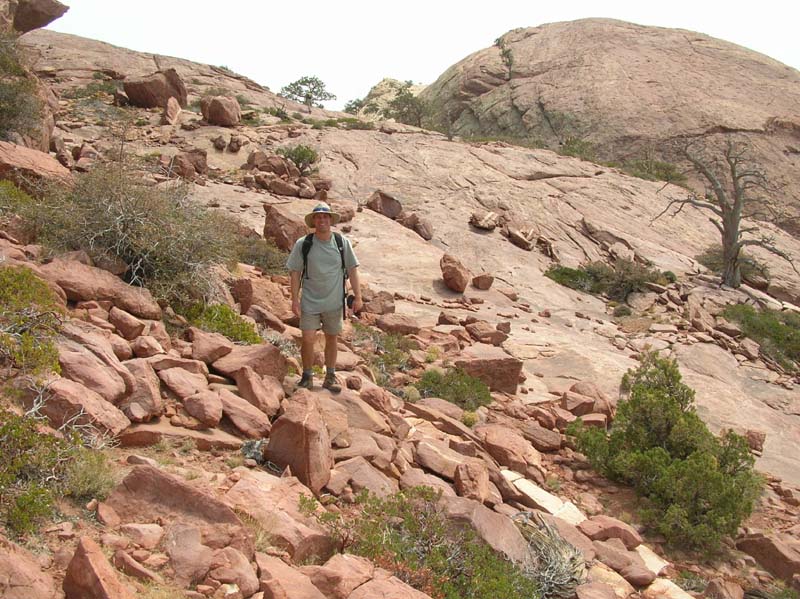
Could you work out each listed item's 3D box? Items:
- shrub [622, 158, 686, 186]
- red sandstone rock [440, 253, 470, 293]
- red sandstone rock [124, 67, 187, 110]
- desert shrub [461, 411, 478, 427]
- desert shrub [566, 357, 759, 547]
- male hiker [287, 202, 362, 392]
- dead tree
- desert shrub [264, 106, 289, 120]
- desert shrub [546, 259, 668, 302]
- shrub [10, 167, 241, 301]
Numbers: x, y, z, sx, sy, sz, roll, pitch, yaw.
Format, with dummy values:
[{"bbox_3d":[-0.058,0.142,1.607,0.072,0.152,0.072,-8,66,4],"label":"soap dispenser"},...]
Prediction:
[{"bbox_3d":[12.543,-6.284,40.000,3.266,1.455,2.286,1,2,17],"label":"shrub"},{"bbox_3d":[1.098,-0.534,16.000,0.564,0.768,0.479,0,2,4],"label":"red sandstone rock"},{"bbox_3d":[-8.503,-7.308,28.000,2.150,1.385,1.613,-1,2,-17],"label":"red sandstone rock"},{"bbox_3d":[0.757,1.295,8.800,0.196,0.174,0.196,0,2,5],"label":"desert shrub"},{"bbox_3d":[2.529,1.467,7.700,1.700,1.754,1.530,1,2,18],"label":"desert shrub"},{"bbox_3d":[-0.742,-0.025,7.950,0.720,1.859,0.450,0,0,-4],"label":"male hiker"},{"bbox_3d":[8.280,-2.232,20.500,3.652,3.804,3.000,0,0,22],"label":"dead tree"},{"bbox_3d":[-5.347,-8.053,35.000,1.039,0.606,0.850,0,0,-9],"label":"desert shrub"},{"bbox_3d":[4.749,-0.435,18.500,2.792,1.007,1.800,0,0,14],"label":"desert shrub"},{"bbox_3d":[-3.438,-0.820,10.200,2.757,1.678,2.068,-1,2,-19],"label":"shrub"}]

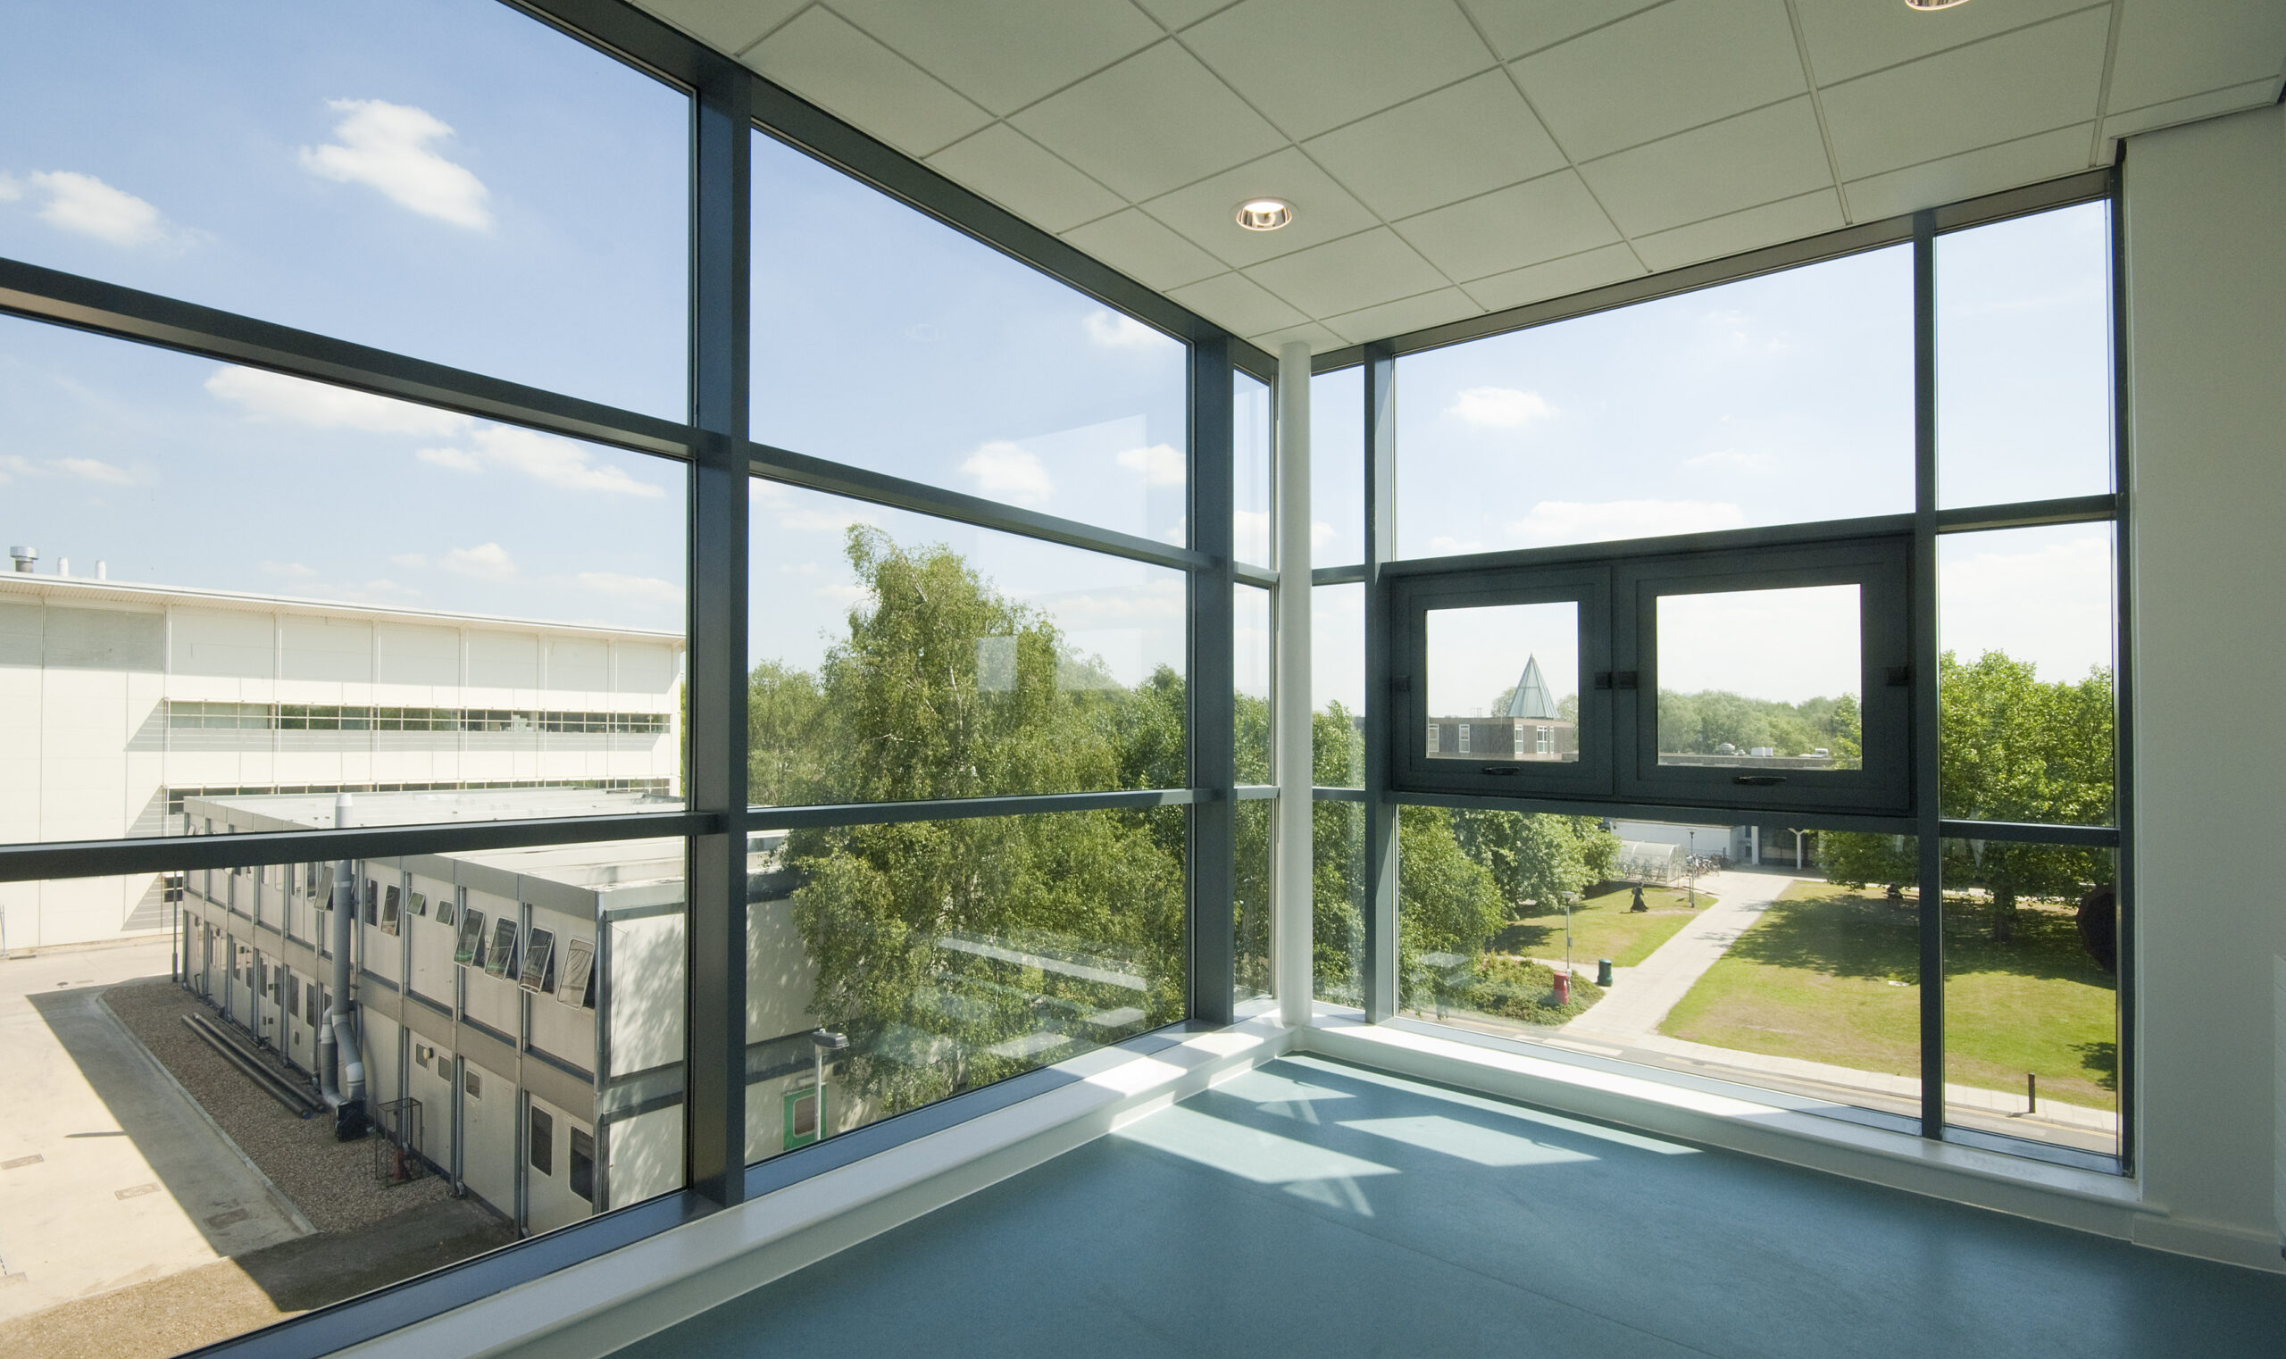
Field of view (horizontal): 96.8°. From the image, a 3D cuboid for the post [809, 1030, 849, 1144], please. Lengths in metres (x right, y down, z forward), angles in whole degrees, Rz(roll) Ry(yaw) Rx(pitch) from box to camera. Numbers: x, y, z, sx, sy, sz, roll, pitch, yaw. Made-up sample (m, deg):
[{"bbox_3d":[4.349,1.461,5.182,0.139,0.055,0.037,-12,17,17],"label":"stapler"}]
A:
[{"bbox_3d":[-5.007,7.650,15.969,0.650,4.150,0.400,-1,-3,39],"label":"post"}]

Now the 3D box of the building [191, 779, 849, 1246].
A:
[{"bbox_3d":[-16.573,6.955,29.672,28.705,6.272,12.000,-1,-3,37],"label":"building"}]

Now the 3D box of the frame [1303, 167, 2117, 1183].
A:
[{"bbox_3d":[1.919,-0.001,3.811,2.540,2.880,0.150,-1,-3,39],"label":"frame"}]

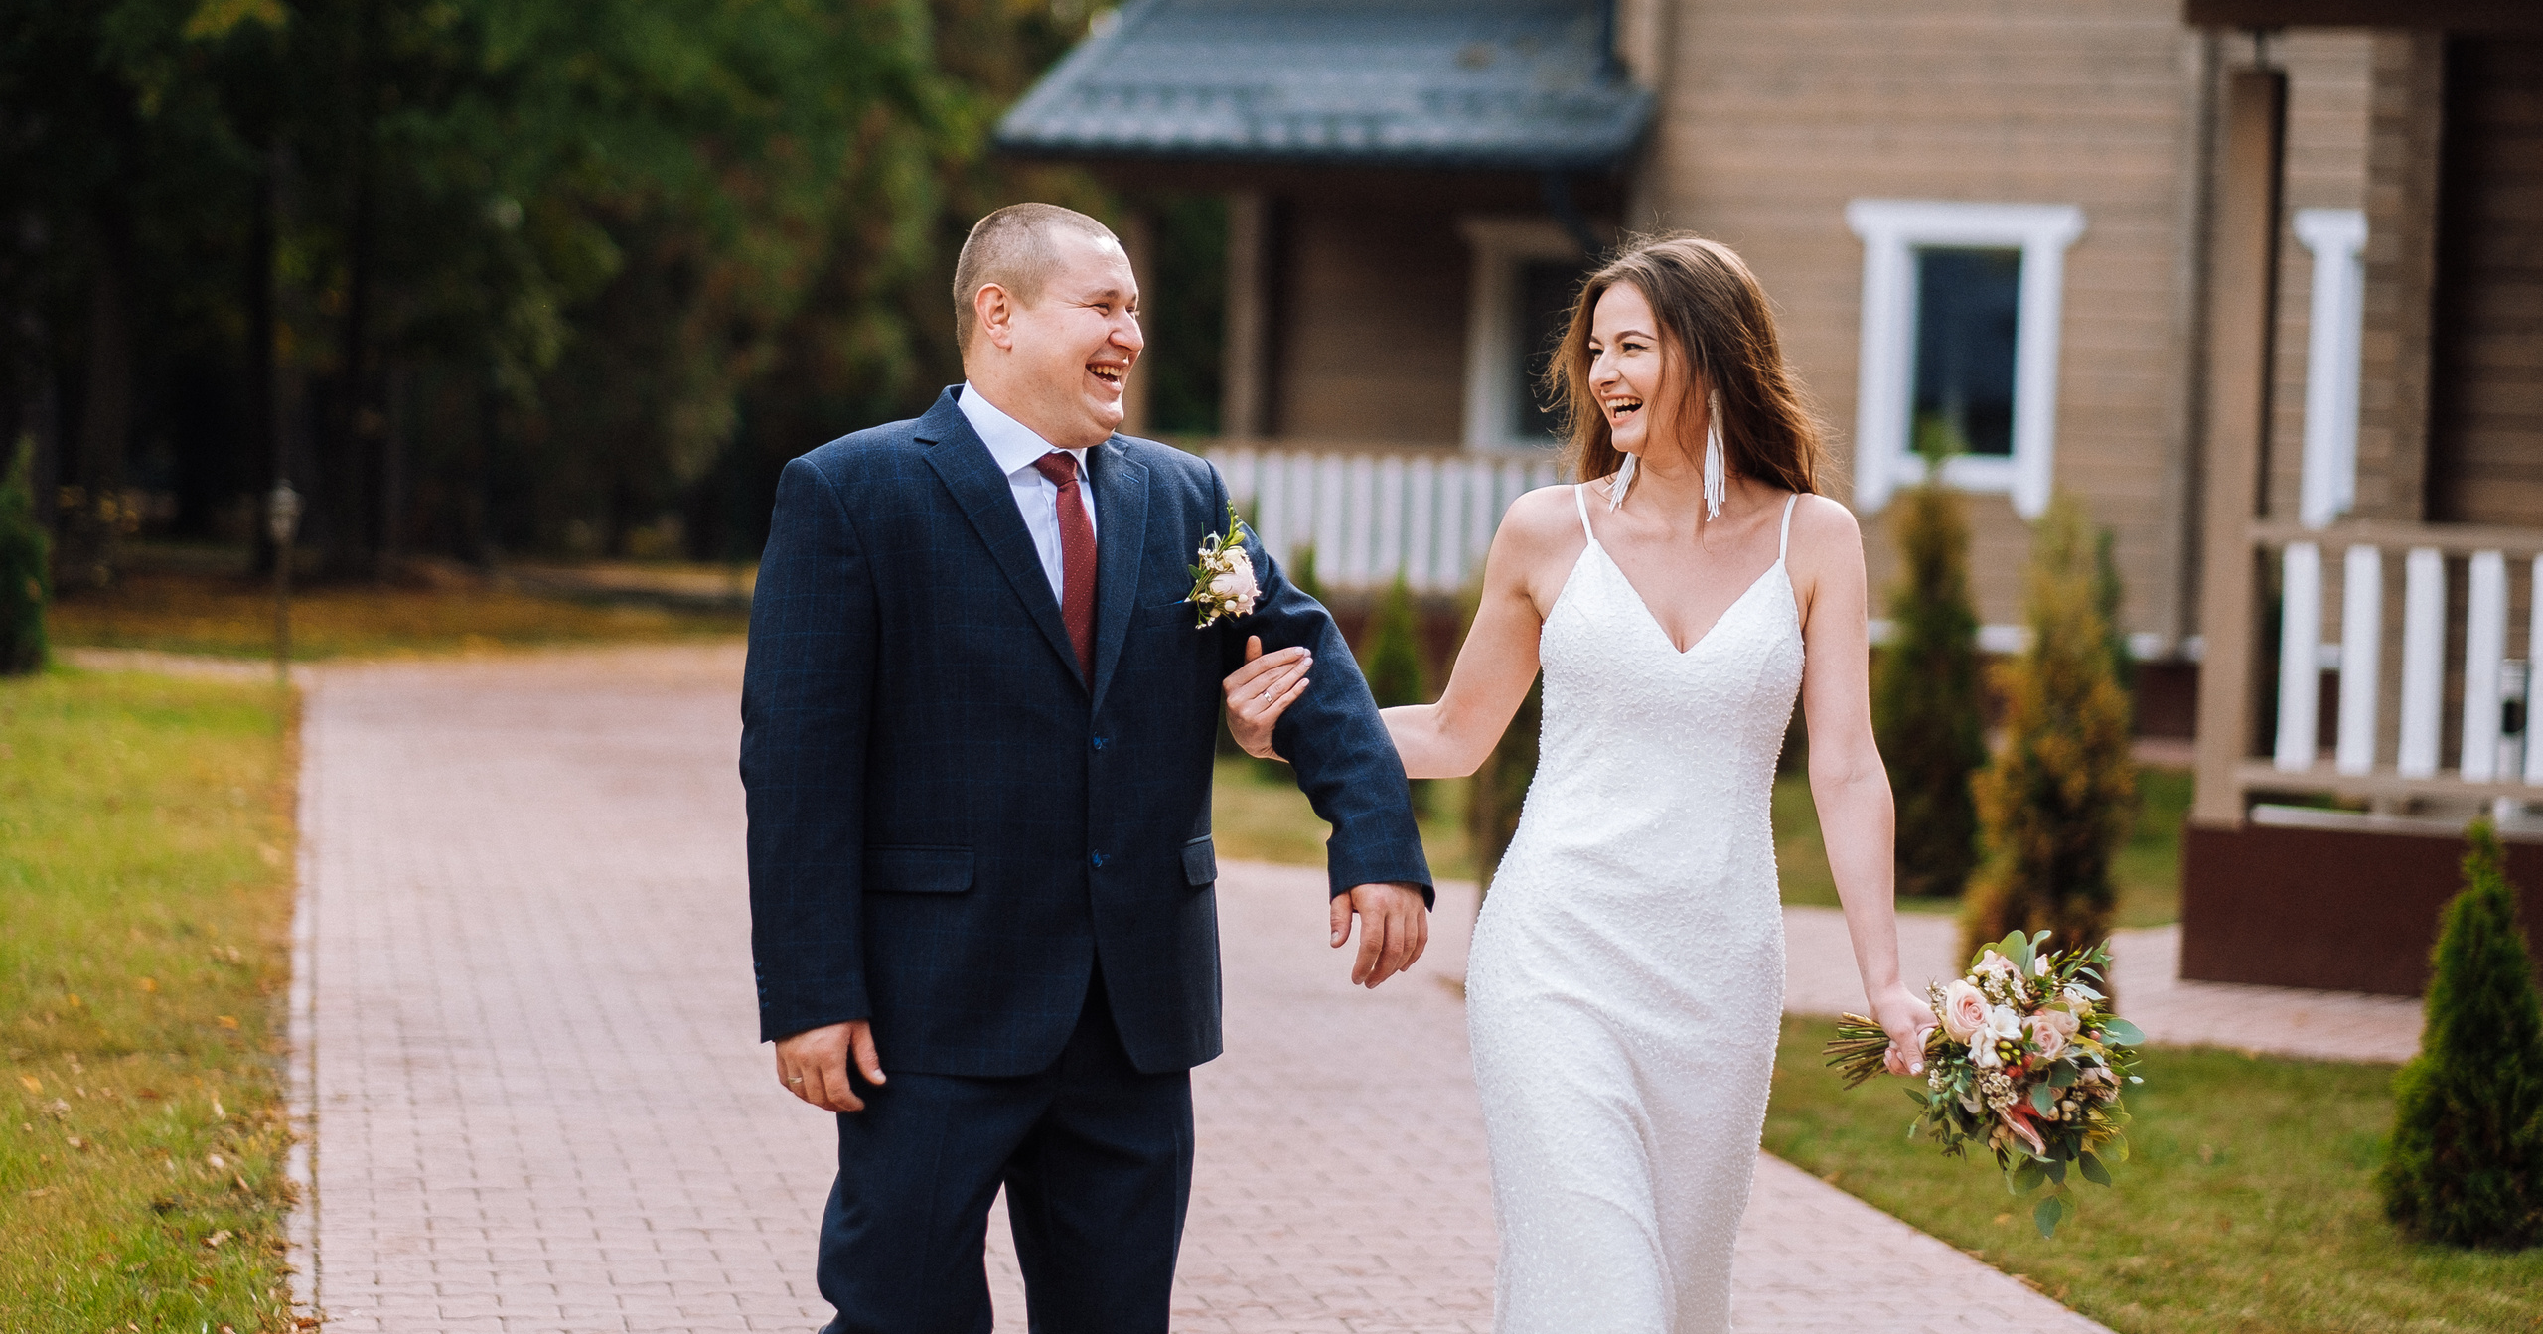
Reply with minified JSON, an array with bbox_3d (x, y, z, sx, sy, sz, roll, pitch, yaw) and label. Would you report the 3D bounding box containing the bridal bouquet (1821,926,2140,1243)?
[{"bbox_3d":[0.768,0.444,6.400,0.350,0.320,0.280,4,1,19],"label":"bridal bouquet"}]

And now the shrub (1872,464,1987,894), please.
[{"bbox_3d":[2.198,0.036,19.800,0.400,1.440,0.400,2,2,0],"label":"shrub"}]

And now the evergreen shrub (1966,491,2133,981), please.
[{"bbox_3d":[1.974,0.260,15.100,0.430,1.400,0.430,2,2,0],"label":"evergreen shrub"}]

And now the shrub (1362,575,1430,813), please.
[{"bbox_3d":[0.488,0.110,22.600,0.290,0.940,0.290,2,2,0],"label":"shrub"}]

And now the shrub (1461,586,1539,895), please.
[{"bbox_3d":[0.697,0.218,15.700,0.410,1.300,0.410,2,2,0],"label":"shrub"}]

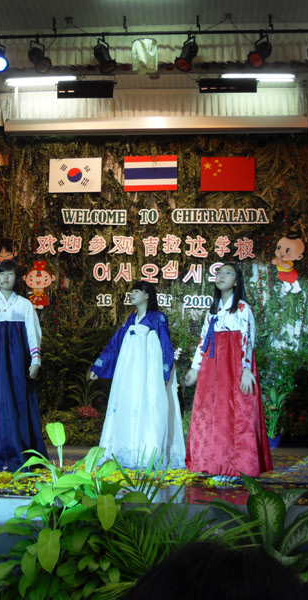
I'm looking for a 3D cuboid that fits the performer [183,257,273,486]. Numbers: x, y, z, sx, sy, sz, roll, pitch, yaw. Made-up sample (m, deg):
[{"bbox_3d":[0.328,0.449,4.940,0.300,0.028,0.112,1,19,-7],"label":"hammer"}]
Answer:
[{"bbox_3d":[0.559,0.502,4.800,0.620,1.580,0.580,-4,-10,24],"label":"performer"}]

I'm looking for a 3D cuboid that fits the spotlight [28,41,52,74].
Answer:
[{"bbox_3d":[-1.745,-3.729,9.950,0.290,0.430,0.320,9,-53,-38],"label":"spotlight"}]

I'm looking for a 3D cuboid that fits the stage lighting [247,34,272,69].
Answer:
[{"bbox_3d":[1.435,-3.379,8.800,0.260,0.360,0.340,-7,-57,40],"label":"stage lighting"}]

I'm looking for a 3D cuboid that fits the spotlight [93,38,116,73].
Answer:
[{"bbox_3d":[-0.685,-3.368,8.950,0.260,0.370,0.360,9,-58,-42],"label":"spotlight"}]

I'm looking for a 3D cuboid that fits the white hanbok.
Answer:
[{"bbox_3d":[-0.111,0.752,5.320,0.720,1.290,0.620,-5,-12,28],"label":"white hanbok"}]

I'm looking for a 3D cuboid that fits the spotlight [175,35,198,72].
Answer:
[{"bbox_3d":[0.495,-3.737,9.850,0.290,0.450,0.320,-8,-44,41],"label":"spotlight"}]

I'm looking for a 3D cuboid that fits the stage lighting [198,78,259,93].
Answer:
[{"bbox_3d":[1.130,-3.298,9.950,0.870,0.180,0.200,0,-10,3],"label":"stage lighting"}]

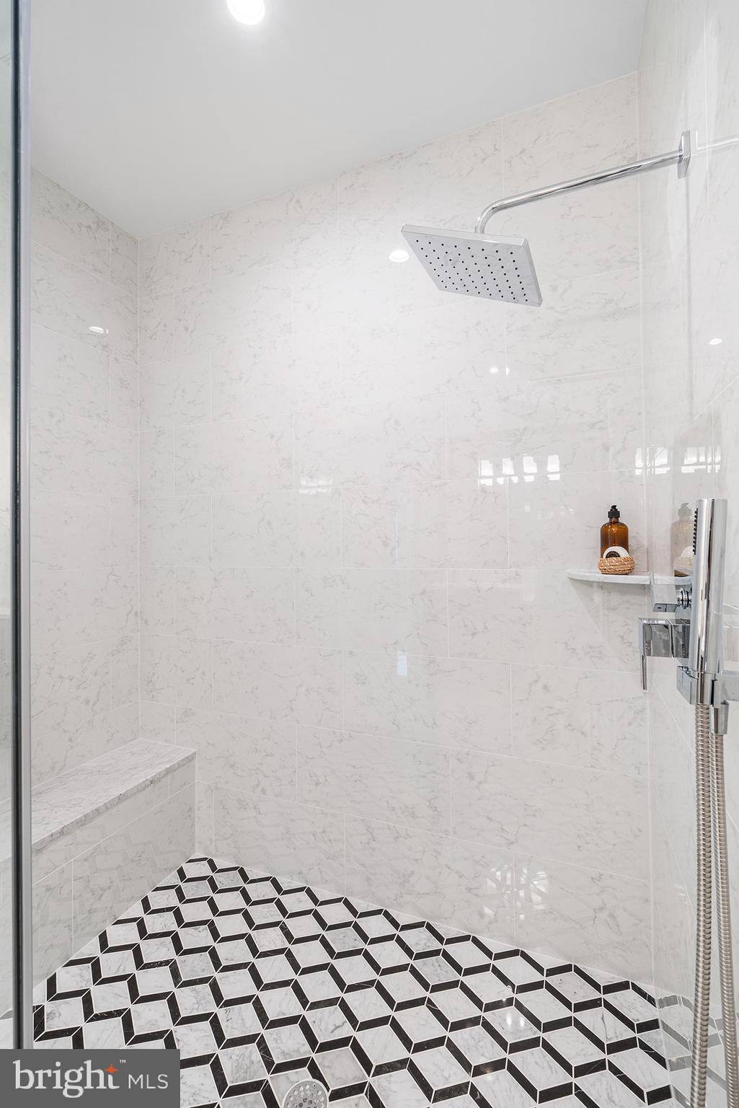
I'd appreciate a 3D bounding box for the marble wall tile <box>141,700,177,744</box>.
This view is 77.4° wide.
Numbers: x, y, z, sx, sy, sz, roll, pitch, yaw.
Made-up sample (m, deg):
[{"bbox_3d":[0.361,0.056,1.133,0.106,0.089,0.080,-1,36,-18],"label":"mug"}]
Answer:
[{"bbox_3d":[-0.945,0.764,2.074,0.205,0.166,0.010,-1,0,22],"label":"marble wall tile"}]

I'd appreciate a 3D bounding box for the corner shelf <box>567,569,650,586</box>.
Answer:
[{"bbox_3d":[0.671,0.065,1.305,0.230,0.020,0.235,-1,0,21],"label":"corner shelf"}]

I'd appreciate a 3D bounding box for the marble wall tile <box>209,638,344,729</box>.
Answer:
[{"bbox_3d":[-0.379,0.520,1.852,0.605,0.304,0.010,-1,0,22],"label":"marble wall tile"}]

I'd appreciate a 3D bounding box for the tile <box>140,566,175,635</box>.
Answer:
[{"bbox_3d":[-0.954,0.216,2.090,0.199,0.306,0.010,0,0,21],"label":"tile"}]

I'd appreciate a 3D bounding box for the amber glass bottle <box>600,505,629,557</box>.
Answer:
[{"bbox_3d":[0.709,-0.043,1.335,0.081,0.192,0.081,-1,0,21],"label":"amber glass bottle"}]

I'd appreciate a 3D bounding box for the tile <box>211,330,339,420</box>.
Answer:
[{"bbox_3d":[-0.391,-0.709,1.869,0.608,0.299,0.010,0,0,21],"label":"tile"}]

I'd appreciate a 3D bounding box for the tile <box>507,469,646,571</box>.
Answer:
[{"bbox_3d":[0.649,-0.104,1.461,0.392,0.306,0.010,0,0,21],"label":"tile"}]

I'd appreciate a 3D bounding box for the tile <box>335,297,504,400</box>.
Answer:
[{"bbox_3d":[0.177,-0.709,1.635,0.603,0.303,0.010,-1,0,21],"label":"tile"}]

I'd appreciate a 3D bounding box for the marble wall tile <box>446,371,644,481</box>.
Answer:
[{"bbox_3d":[0.547,-0.409,1.491,0.589,0.304,0.010,-1,0,22],"label":"marble wall tile"}]

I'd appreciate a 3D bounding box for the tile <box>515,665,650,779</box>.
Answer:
[{"bbox_3d":[0.649,0.508,1.446,0.386,0.304,0.010,-1,0,22],"label":"tile"}]

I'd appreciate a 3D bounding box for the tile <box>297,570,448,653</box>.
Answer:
[{"bbox_3d":[-0.007,0.208,1.702,0.603,0.303,0.010,-1,0,21],"label":"tile"}]

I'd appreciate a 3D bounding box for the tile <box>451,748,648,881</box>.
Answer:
[{"bbox_3d":[0.553,0.812,1.480,0.588,0.303,0.010,-1,0,21],"label":"tile"}]

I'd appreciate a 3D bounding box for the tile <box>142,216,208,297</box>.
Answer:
[{"bbox_3d":[-0.868,-1.306,2.057,0.404,0.273,0.010,0,0,21],"label":"tile"}]

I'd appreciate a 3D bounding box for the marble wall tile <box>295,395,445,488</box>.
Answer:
[{"bbox_3d":[-0.012,-0.406,1.720,0.608,0.303,0.010,0,0,21],"label":"marble wall tile"}]

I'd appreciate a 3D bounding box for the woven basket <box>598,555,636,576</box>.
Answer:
[{"bbox_3d":[0.702,0.031,1.310,0.089,0.049,0.089,0,0,21],"label":"woven basket"}]

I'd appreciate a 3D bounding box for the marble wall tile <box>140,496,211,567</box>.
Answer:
[{"bbox_3d":[-0.858,-0.087,2.043,0.409,0.304,0.010,-1,0,22],"label":"marble wall tile"}]

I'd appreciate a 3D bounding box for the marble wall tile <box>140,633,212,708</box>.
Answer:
[{"bbox_3d":[-0.856,0.524,2.051,0.404,0.306,0.010,0,0,21],"label":"marble wall tile"}]

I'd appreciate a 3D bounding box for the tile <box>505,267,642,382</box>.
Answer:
[{"bbox_3d":[0.638,-0.713,1.454,0.385,0.303,0.010,-1,0,21],"label":"tile"}]

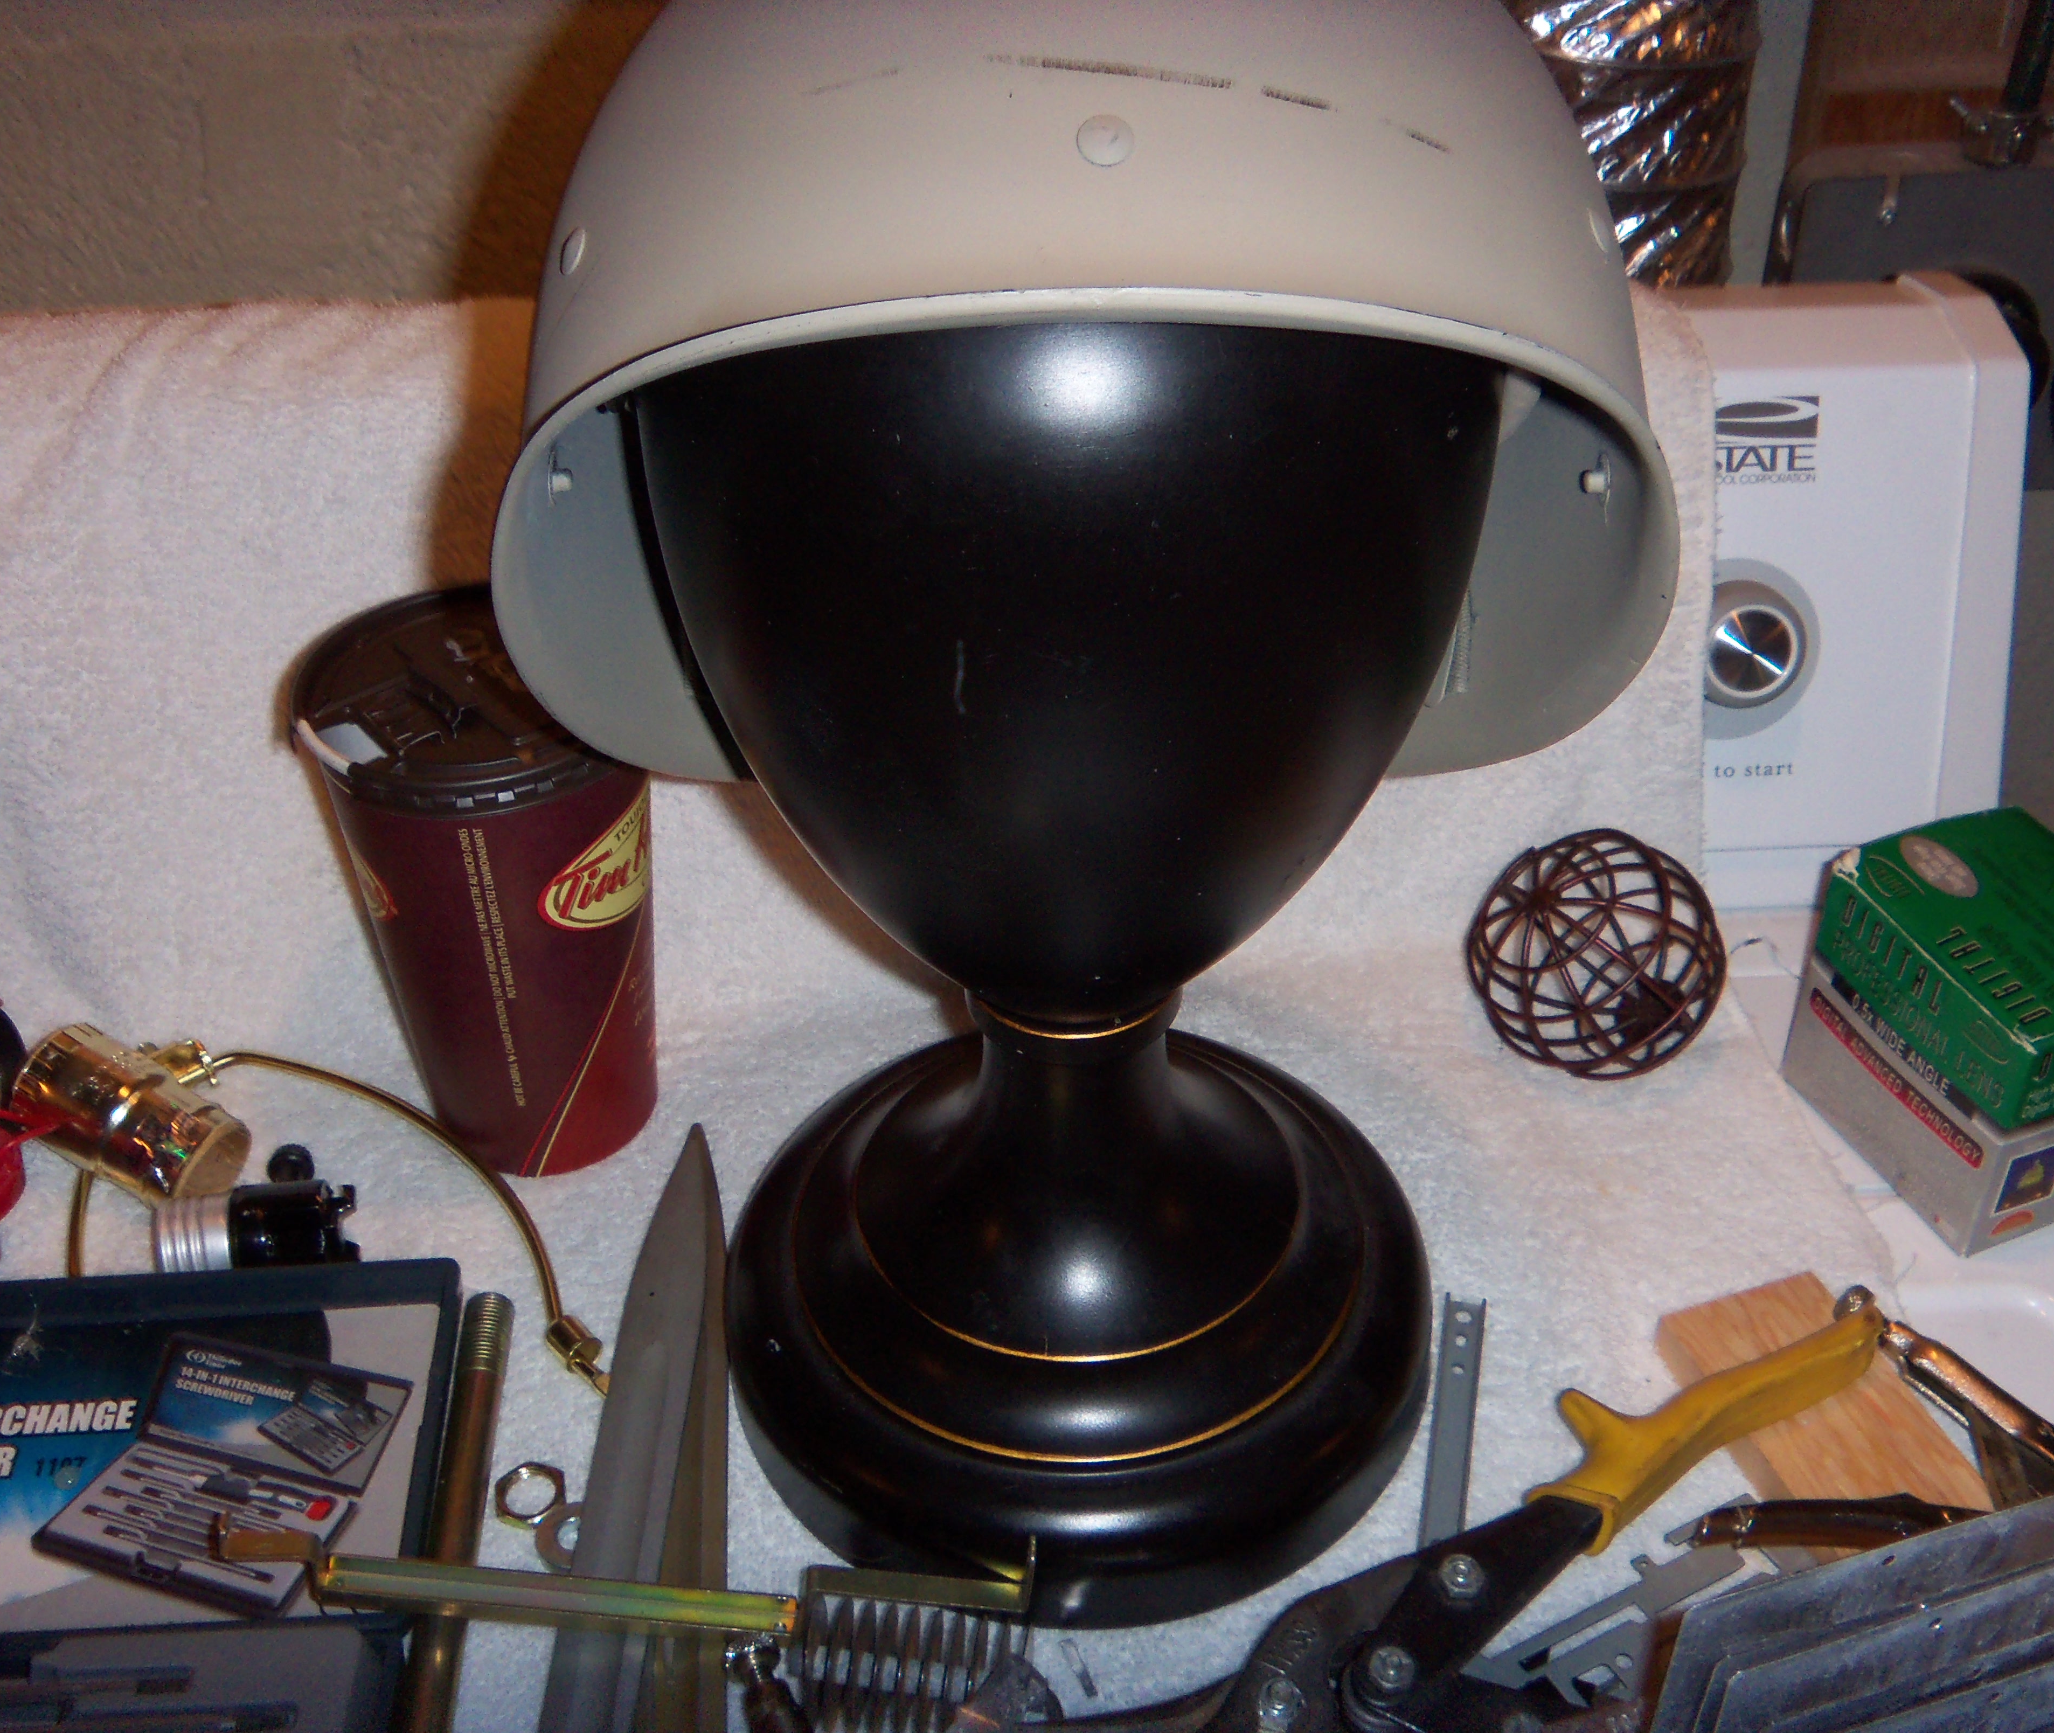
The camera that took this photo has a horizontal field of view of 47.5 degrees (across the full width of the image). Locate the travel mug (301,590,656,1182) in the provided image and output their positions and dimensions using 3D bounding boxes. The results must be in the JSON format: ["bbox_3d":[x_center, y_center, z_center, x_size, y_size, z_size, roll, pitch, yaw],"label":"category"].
[{"bbox_3d":[-0.137,0.010,0.625,0.094,0.144,0.094,0,38,0],"label":"travel mug"}]

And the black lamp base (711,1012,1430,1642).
[{"bbox_3d":[0.012,0.072,0.564,0.176,0.118,0.176,0,38,0],"label":"black lamp base"}]

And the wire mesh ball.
[{"bbox_3d":[0.161,0.025,0.661,0.073,0.073,0.073,0,38,0],"label":"wire mesh ball"}]

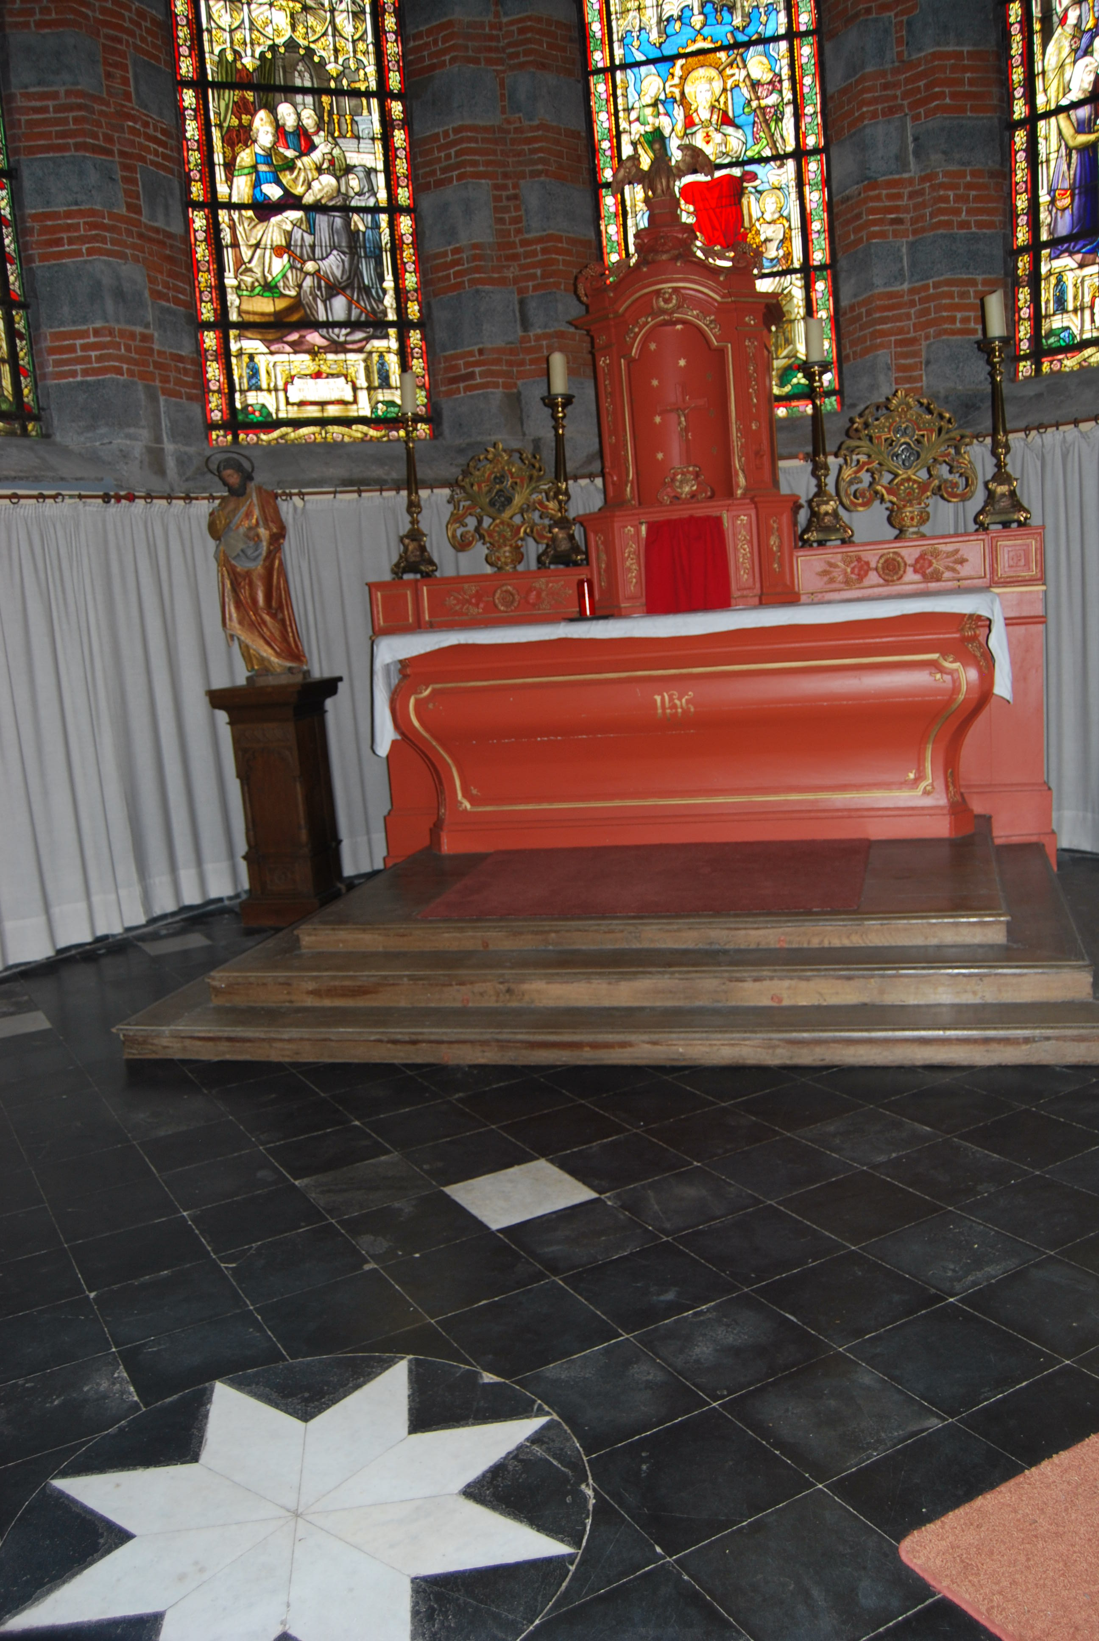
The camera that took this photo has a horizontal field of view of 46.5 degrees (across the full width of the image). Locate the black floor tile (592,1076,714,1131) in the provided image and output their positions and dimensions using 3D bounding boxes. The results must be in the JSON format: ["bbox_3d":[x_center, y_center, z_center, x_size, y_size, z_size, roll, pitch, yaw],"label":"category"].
[{"bbox_3d":[0.301,0.834,3.737,0.295,0.015,0.288,-9,9,-29],"label":"black floor tile"}]

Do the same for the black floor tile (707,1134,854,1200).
[{"bbox_3d":[0.589,0.891,3.254,0.300,0.020,0.289,-9,10,-29],"label":"black floor tile"}]

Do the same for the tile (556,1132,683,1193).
[{"bbox_3d":[0.190,0.907,3.359,0.300,0.020,0.289,-9,10,-29],"label":"tile"}]

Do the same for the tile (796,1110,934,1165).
[{"bbox_3d":[0.846,0.850,3.399,0.300,0.020,0.289,-9,10,-29],"label":"tile"}]

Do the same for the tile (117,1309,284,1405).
[{"bbox_3d":[-0.704,1.082,2.556,0.300,0.020,0.260,-9,10,-29],"label":"tile"}]

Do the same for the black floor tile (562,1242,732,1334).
[{"bbox_3d":[0.212,0.989,2.711,0.293,0.015,0.287,-9,9,-29],"label":"black floor tile"}]

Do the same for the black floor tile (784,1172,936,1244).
[{"bbox_3d":[0.748,0.939,3.086,0.309,0.020,0.298,-9,10,-29],"label":"black floor tile"}]

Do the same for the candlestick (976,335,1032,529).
[{"bbox_3d":[2.178,-1.871,6.186,0.258,0.905,0.250,-2,9,14],"label":"candlestick"}]

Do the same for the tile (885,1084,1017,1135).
[{"bbox_3d":[1.102,0.808,3.545,0.300,0.020,0.289,-9,10,-29],"label":"tile"}]

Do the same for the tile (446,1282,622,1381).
[{"bbox_3d":[-0.048,1.063,2.643,0.309,0.020,0.298,-9,10,-29],"label":"tile"}]

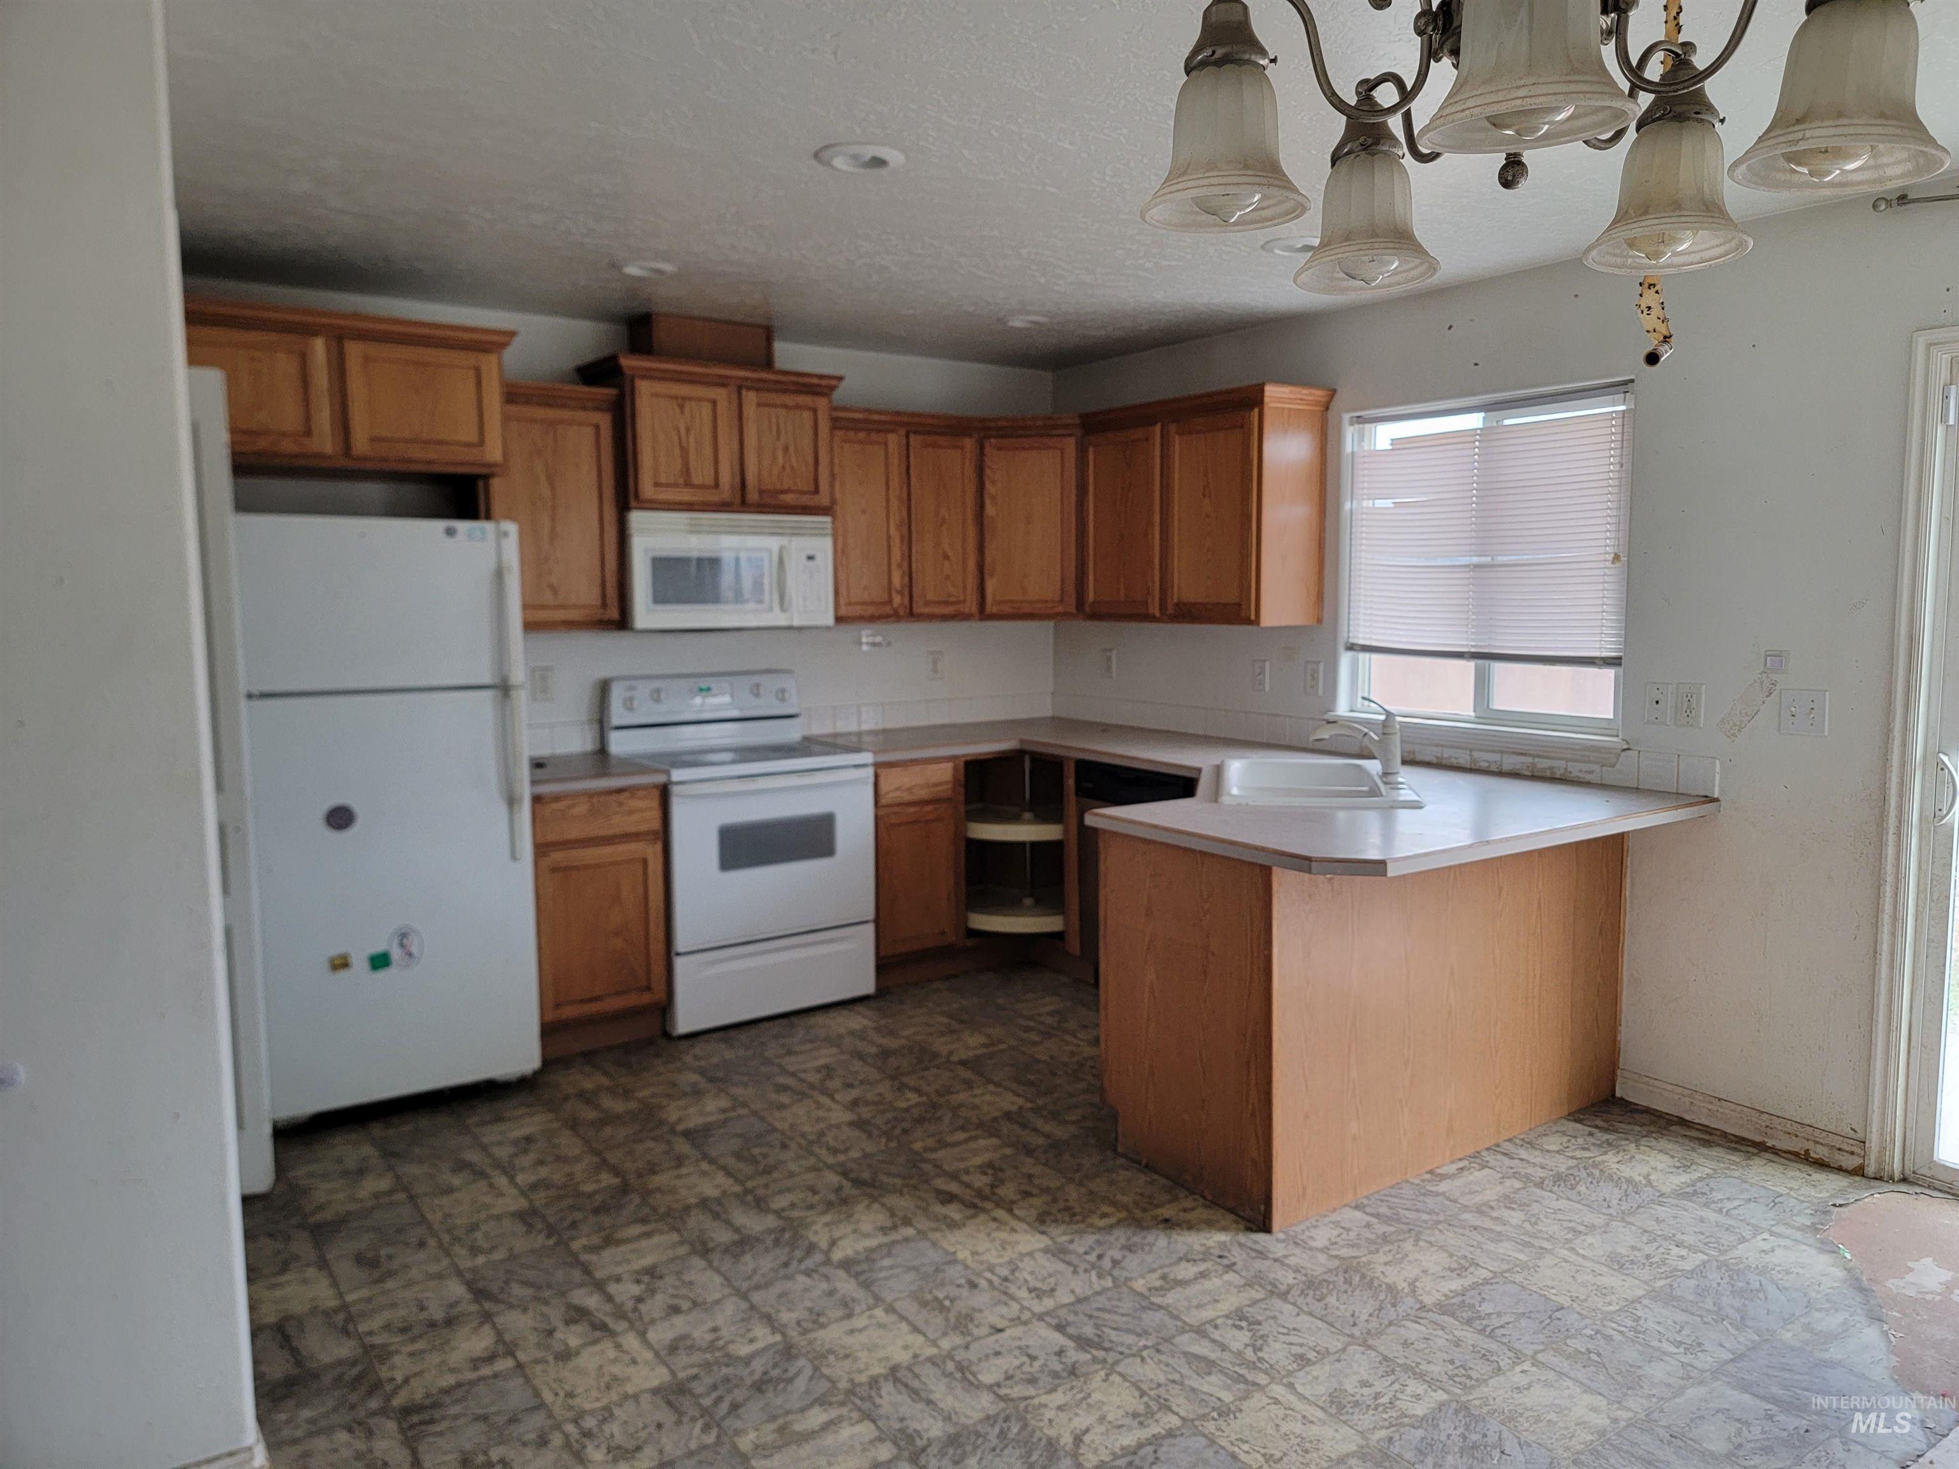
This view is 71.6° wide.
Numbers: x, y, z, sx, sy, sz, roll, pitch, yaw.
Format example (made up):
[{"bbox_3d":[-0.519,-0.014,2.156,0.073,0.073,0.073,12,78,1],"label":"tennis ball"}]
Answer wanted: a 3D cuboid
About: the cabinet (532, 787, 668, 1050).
[{"bbox_3d":[-1.382,0.580,4.595,0.450,0.875,0.625,-5,7,-35],"label":"cabinet"}]

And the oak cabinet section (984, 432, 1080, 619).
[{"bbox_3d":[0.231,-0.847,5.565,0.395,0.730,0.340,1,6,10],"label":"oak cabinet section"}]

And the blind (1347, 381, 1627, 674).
[{"bbox_3d":[1.567,-0.632,4.277,0.040,0.790,1.012,-5,7,-35],"label":"blind"}]

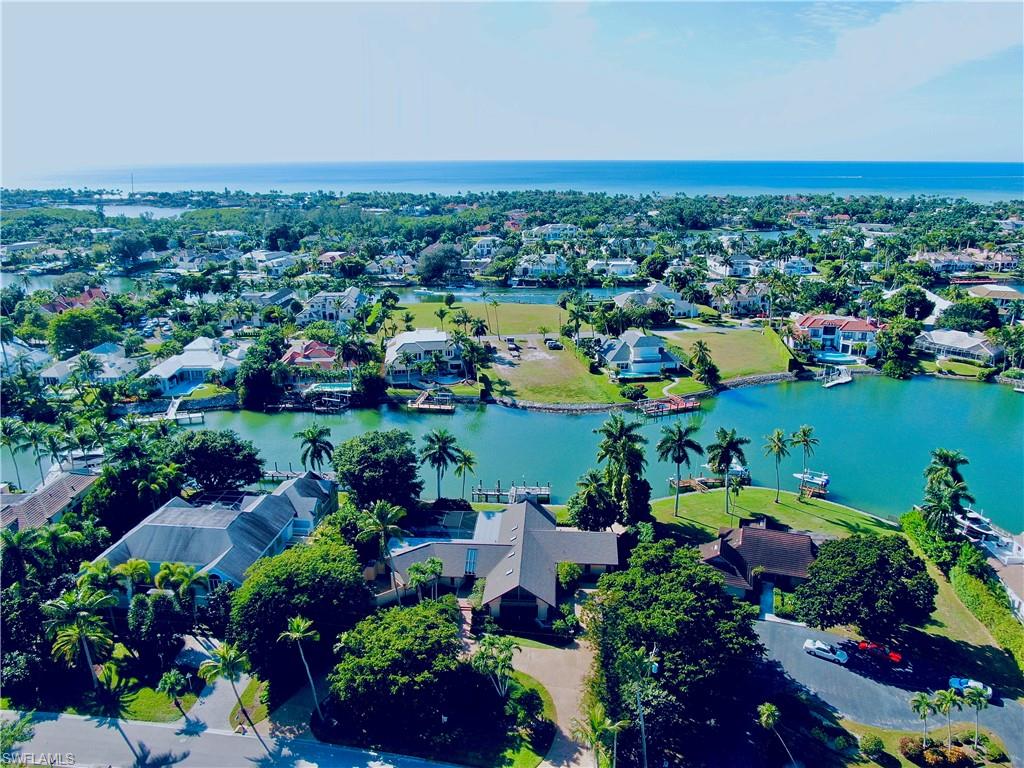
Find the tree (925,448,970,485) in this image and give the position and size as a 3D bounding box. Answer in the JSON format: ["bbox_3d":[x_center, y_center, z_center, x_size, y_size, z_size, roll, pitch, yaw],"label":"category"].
[{"bbox_3d":[69.631,17.042,115.129,6.560,13.600,6.560,0,18,0],"label":"tree"}]

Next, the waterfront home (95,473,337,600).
[{"bbox_3d":[-46.000,22.886,113.765,29.000,7.500,33.500,1,18,4],"label":"waterfront home"}]

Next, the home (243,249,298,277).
[{"bbox_3d":[-131.370,-65.910,392.590,27.740,8.500,30.260,0,17,0],"label":"home"}]

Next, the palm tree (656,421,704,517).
[{"bbox_3d":[28.500,15.068,122.194,7.800,17.300,7.600,0,18,0],"label":"palm tree"}]

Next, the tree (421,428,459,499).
[{"bbox_3d":[-12.870,14.690,125.320,6.590,14.170,6.450,0,17,0],"label":"tree"}]

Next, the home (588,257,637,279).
[{"bbox_3d":[55.730,-63.900,388.990,27.740,6.800,20.170,0,17,0],"label":"home"}]

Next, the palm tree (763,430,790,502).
[{"bbox_3d":[46.810,14.710,125.740,5.150,13.860,4.730,0,17,0],"label":"palm tree"}]

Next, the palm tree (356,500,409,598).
[{"bbox_3d":[-16.558,22.800,92.783,6.650,16.200,6.650,0,18,0],"label":"palm tree"}]

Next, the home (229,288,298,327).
[{"bbox_3d":[-96.070,-29.730,276.030,23.700,9.000,26.220,0,17,0],"label":"home"}]

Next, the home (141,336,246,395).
[{"bbox_3d":[-88.510,-5.830,201.610,21.690,7.800,29.250,0,17,0],"label":"home"}]

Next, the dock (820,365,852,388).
[{"bbox_3d":[87.428,-1.835,196.417,12.430,3.200,6.000,-10,20,-29],"label":"dock"}]

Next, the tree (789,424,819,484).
[{"bbox_3d":[51.790,14.100,126.790,5.380,14.410,5.120,0,17,0],"label":"tree"}]

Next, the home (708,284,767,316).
[{"bbox_3d":[89.098,-34.221,282.386,21.000,9.700,21.000,2,18,6],"label":"home"}]

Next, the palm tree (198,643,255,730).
[{"bbox_3d":[-30.830,32.180,78.150,6.200,8.930,5.870,0,17,0],"label":"palm tree"}]

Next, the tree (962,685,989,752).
[{"bbox_3d":[46.464,33.873,71.711,2.870,7.900,2.600,0,18,0],"label":"tree"}]

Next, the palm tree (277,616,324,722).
[{"bbox_3d":[-21.881,30.152,74.656,4.630,13.200,4.630,0,18,0],"label":"palm tree"}]

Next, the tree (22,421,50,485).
[{"bbox_3d":[-89.300,13.390,134.252,5.000,13.200,5.000,0,18,0],"label":"tree"}]

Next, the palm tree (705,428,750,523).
[{"bbox_3d":[37.300,15.498,123.485,7.400,15.700,7.300,0,18,0],"label":"palm tree"}]

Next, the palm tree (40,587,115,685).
[{"bbox_3d":[-49.200,29.939,82.640,8.200,12.900,8.000,0,18,0],"label":"palm tree"}]

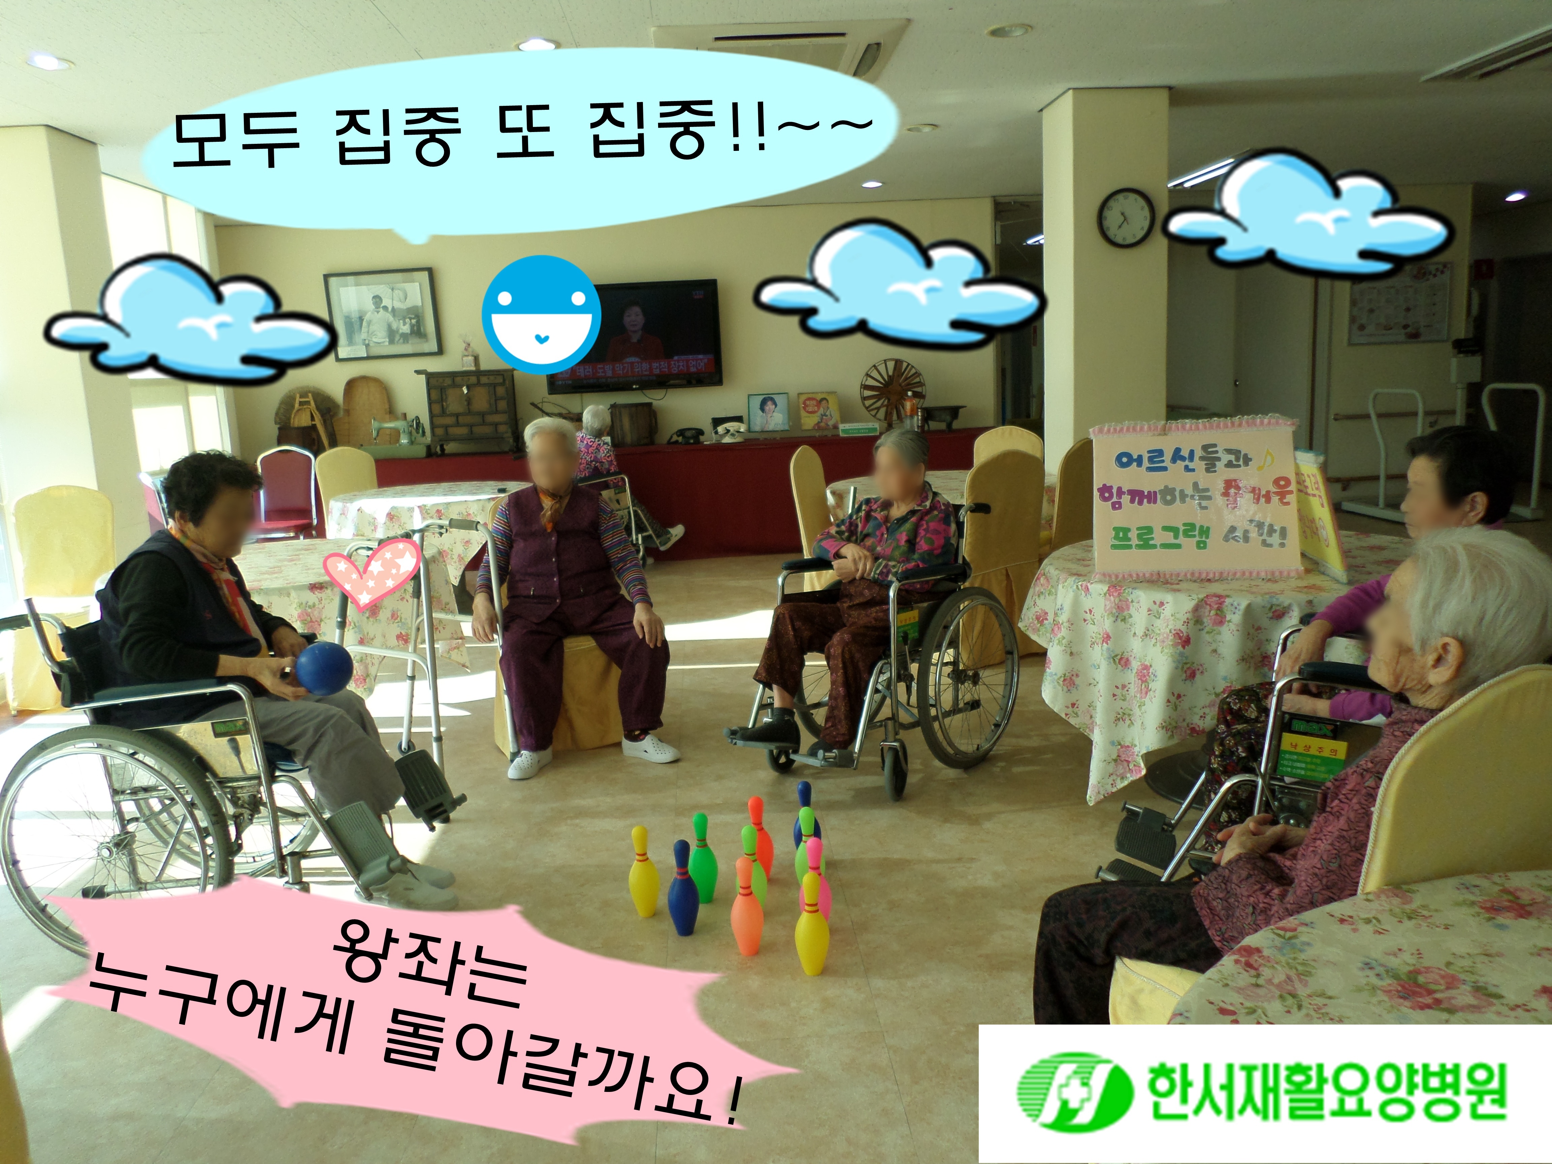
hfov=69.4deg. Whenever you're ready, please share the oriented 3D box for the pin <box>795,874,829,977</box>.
[{"bbox_3d":[0.080,0.738,2.417,0.076,0.232,0.076,-3,10,0],"label":"pin"}]

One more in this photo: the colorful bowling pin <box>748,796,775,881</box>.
[{"bbox_3d":[-0.044,0.663,2.879,0.076,0.232,0.076,-3,10,0],"label":"colorful bowling pin"}]

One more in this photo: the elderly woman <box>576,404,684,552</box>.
[{"bbox_3d":[-1.215,-0.720,8.657,0.920,1.200,0.500,-10,12,-37],"label":"elderly woman"}]

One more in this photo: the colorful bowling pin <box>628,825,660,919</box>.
[{"bbox_3d":[-0.323,0.703,2.729,0.074,0.237,0.074,-3,10,0],"label":"colorful bowling pin"}]

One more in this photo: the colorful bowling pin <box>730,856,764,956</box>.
[{"bbox_3d":[-0.064,0.728,2.514,0.076,0.232,0.076,-3,10,0],"label":"colorful bowling pin"}]

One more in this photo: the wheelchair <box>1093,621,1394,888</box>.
[{"bbox_3d":[1.228,0.368,2.392,1.020,0.870,0.620,3,11,28],"label":"wheelchair"}]

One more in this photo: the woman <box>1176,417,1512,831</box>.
[{"bbox_3d":[1.188,0.238,2.308,0.692,1.105,0.506,2,11,26],"label":"woman"}]

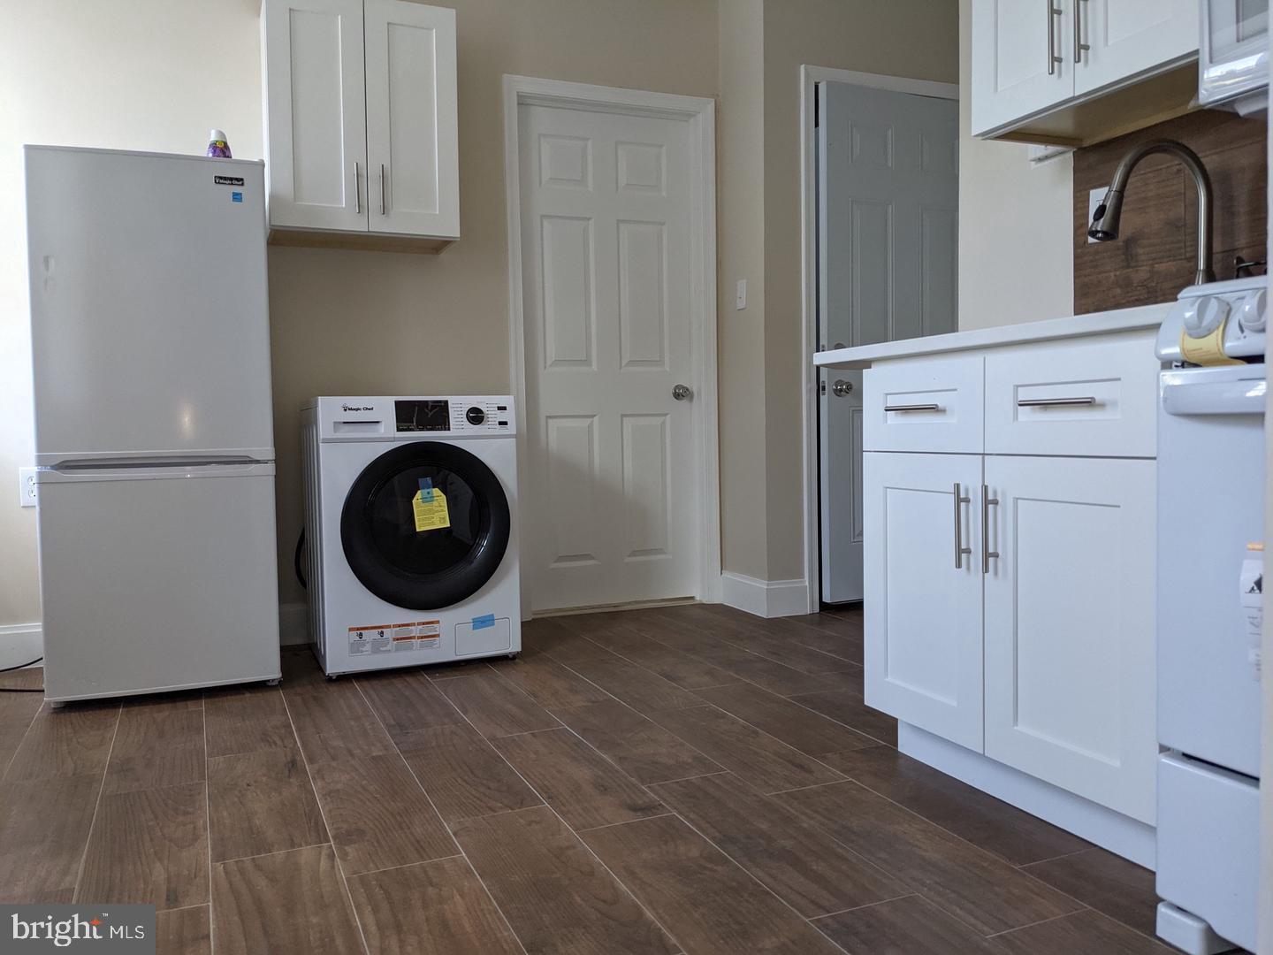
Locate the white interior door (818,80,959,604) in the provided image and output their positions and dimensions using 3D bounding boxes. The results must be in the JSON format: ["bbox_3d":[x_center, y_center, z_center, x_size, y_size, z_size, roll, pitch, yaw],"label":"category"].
[{"bbox_3d":[1.088,-0.523,4.018,0.780,2.007,0.044,-2,3,-25],"label":"white interior door"}]

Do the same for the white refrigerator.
[{"bbox_3d":[-1.429,-0.142,3.023,0.597,1.508,0.600,-2,3,-20],"label":"white refrigerator"}]

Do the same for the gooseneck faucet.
[{"bbox_3d":[1.023,-0.468,1.962,0.290,0.376,0.065,-2,3,-14],"label":"gooseneck faucet"}]

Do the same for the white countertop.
[{"bbox_3d":[0.865,-0.264,1.995,0.650,0.030,1.020,-2,3,-22],"label":"white countertop"}]

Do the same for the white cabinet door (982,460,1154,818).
[{"bbox_3d":[0.724,0.244,1.661,0.022,0.557,0.375,-2,3,-22],"label":"white cabinet door"}]

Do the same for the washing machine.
[{"bbox_3d":[-0.765,0.162,3.304,0.600,0.850,0.580,-2,3,-25],"label":"washing machine"}]

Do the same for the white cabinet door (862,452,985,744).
[{"bbox_3d":[0.580,0.229,2.006,0.022,0.557,0.372,-2,3,-22],"label":"white cabinet door"}]

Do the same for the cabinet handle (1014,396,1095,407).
[{"bbox_3d":[0.694,-0.125,1.625,0.038,0.012,0.166,-2,3,-22],"label":"cabinet handle"}]

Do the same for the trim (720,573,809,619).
[{"bbox_3d":[0.512,0.459,4.010,0.200,0.147,0.375,-2,3,-22],"label":"trim"}]

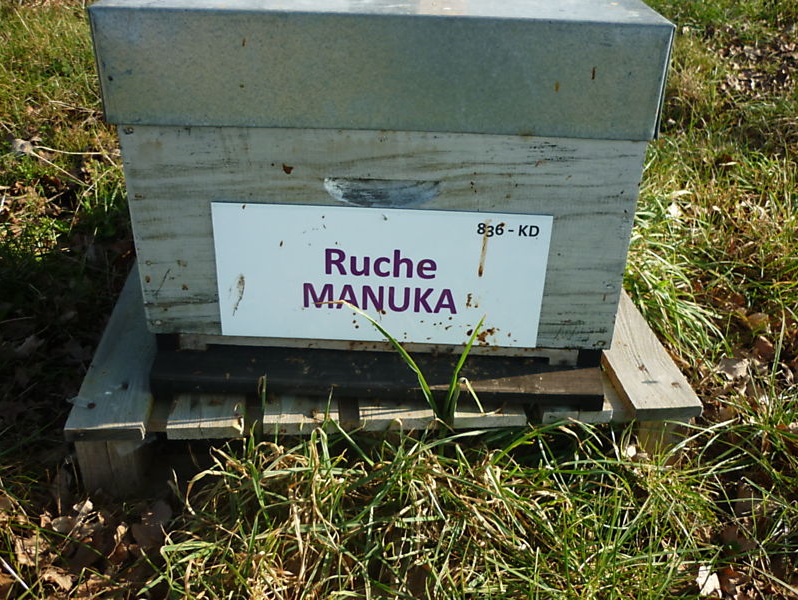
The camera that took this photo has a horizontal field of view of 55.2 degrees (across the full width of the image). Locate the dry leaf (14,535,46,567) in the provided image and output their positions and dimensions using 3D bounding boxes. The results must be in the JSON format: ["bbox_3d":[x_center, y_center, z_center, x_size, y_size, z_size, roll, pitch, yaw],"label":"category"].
[{"bbox_3d":[-0.326,0.221,0.673,0.026,0.011,0.029,-9,28,-21],"label":"dry leaf"}]

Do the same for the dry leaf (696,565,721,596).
[{"bbox_3d":[0.268,0.242,0.660,0.020,0.011,0.029,11,28,19],"label":"dry leaf"}]

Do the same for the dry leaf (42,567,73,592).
[{"bbox_3d":[-0.288,0.236,0.644,0.031,0.009,0.016,16,30,27],"label":"dry leaf"}]

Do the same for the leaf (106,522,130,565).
[{"bbox_3d":[-0.251,0.218,0.684,0.018,0.015,0.036,1,26,-1],"label":"leaf"}]

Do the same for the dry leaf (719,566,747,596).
[{"bbox_3d":[0.298,0.251,0.679,0.026,0.009,0.029,20,35,28],"label":"dry leaf"}]

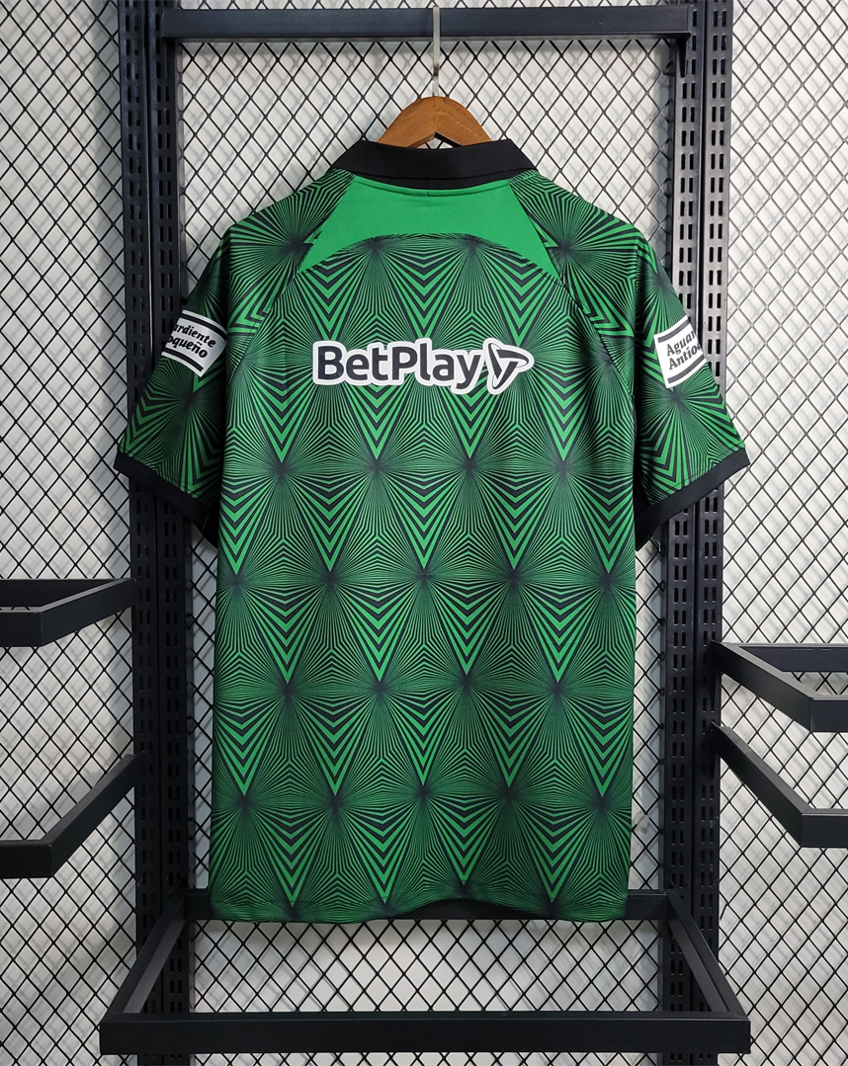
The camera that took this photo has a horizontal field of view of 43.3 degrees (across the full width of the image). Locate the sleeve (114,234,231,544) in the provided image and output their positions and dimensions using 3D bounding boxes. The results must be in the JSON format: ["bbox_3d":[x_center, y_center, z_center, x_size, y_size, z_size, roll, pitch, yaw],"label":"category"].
[{"bbox_3d":[-0.264,-0.151,1.125,0.125,0.325,0.120,0,4,0],"label":"sleeve"}]

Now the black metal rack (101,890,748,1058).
[{"bbox_3d":[0.003,0.434,1.082,0.572,0.031,0.285,0,4,0],"label":"black metal rack"}]

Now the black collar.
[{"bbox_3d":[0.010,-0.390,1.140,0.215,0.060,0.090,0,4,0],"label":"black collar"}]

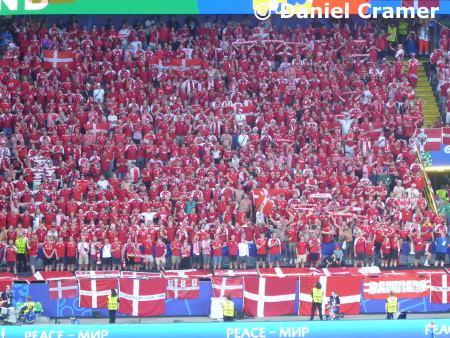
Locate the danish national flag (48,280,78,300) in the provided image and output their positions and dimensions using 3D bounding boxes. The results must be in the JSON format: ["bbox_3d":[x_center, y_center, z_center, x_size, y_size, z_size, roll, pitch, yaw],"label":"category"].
[{"bbox_3d":[-7.147,5.352,185.561,1.270,0.870,0.060,-1,9,-11],"label":"danish national flag"}]

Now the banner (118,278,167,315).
[{"bbox_3d":[-3.678,5.707,186.290,2.120,1.620,0.060,-1,9,-11],"label":"banner"}]

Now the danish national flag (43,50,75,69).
[{"bbox_3d":[-8.499,-5.574,213.799,1.500,1.000,0.080,-1,10,-8],"label":"danish national flag"}]

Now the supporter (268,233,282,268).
[{"bbox_3d":[2.278,3.794,190.421,0.580,1.820,0.370,0,8,-10],"label":"supporter"}]

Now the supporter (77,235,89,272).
[{"bbox_3d":[-6.493,3.964,191.500,0.520,1.760,0.340,0,8,-5],"label":"supporter"}]

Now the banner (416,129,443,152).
[{"bbox_3d":[10.422,-1.478,213.455,1.320,1.150,0.060,-1,10,-8],"label":"banner"}]

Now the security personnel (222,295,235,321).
[{"bbox_3d":[0.164,6.810,196.023,0.570,1.760,0.360,-1,10,-8],"label":"security personnel"}]

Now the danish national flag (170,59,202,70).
[{"bbox_3d":[-1.801,-4.875,201.167,1.430,0.850,0.080,0,8,-10],"label":"danish national flag"}]

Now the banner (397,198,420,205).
[{"bbox_3d":[8.631,1.529,197.000,1.130,0.250,0.120,0,8,-11],"label":"banner"}]

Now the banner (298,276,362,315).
[{"bbox_3d":[4.734,5.685,187.915,2.820,1.720,0.060,-1,9,-11],"label":"banner"}]

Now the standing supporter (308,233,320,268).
[{"bbox_3d":[4.090,3.810,190.757,0.550,1.800,0.350,0,8,-10],"label":"standing supporter"}]

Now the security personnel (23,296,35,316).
[{"bbox_3d":[-9.112,6.764,194.711,0.570,1.720,0.380,-1,10,-8],"label":"security personnel"}]

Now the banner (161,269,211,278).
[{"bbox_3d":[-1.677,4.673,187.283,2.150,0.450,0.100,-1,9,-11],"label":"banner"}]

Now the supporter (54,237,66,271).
[{"bbox_3d":[-7.365,3.882,187.550,0.540,1.700,0.380,-1,9,-11],"label":"supporter"}]

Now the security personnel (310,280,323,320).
[{"bbox_3d":[4.129,5.970,189.000,0.560,1.750,0.360,0,8,-8],"label":"security personnel"}]

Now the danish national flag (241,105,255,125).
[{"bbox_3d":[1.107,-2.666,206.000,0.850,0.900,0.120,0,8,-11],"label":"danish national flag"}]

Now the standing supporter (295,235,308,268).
[{"bbox_3d":[3.444,3.853,189.637,0.520,1.710,0.380,-1,9,-11],"label":"standing supporter"}]

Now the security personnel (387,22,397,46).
[{"bbox_3d":[8.180,-6.271,205.513,0.550,1.800,0.350,0,8,-10],"label":"security personnel"}]

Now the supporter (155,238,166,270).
[{"bbox_3d":[-2.957,3.993,192.000,0.540,1.720,0.360,2,8,5],"label":"supporter"}]

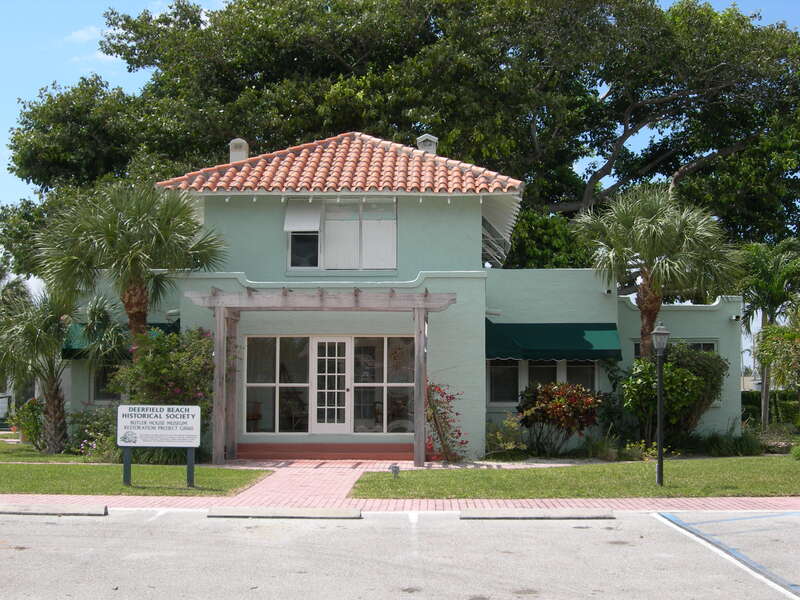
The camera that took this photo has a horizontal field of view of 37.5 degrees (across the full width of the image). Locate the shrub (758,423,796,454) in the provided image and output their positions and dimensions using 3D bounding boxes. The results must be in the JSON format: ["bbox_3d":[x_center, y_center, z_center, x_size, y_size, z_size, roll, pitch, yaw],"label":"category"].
[{"bbox_3d":[8.267,3.027,25.879,0.790,0.670,0.800,0,-4,2],"label":"shrub"}]

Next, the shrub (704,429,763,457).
[{"bbox_3d":[7.168,3.043,25.333,1.250,0.560,1.050,0,-4,2],"label":"shrub"}]

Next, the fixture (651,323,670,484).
[{"bbox_3d":[3.934,1.557,17.871,0.310,2.520,0.310,0,-4,2],"label":"fixture"}]

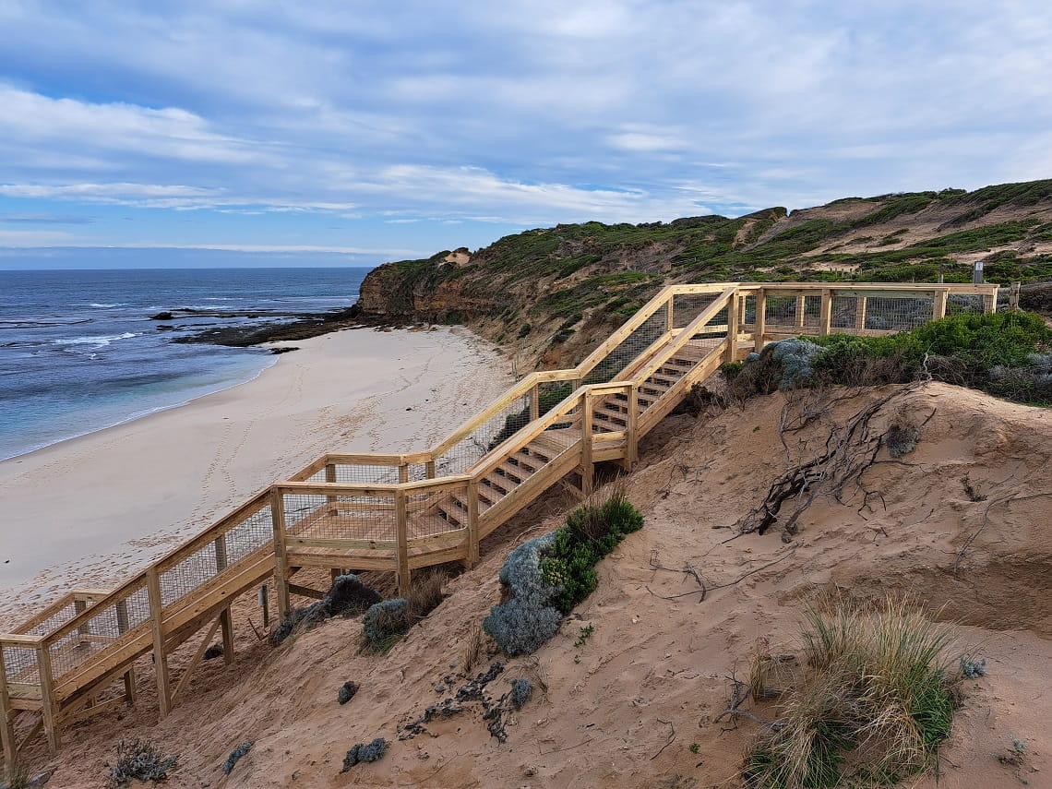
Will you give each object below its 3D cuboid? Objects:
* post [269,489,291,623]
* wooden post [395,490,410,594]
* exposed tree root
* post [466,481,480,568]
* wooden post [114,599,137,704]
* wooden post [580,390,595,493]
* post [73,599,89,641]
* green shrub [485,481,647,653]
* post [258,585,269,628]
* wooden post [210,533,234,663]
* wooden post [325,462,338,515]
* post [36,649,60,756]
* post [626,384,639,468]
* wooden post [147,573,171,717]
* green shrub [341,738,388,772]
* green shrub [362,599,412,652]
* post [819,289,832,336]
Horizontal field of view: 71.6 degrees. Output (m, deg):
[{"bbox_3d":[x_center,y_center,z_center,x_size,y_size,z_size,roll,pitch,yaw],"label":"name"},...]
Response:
[{"bbox_3d":[-4.080,2.713,12.167,0.125,2.345,0.125,1,10,7],"label":"post"},{"bbox_3d":[-2.013,2.435,11.915,0.125,1.820,0.125,-2,10,-10],"label":"wooden post"},{"bbox_3d":[3.496,0.722,8.515,1.950,1.400,1.300,4,11,24],"label":"exposed tree root"},{"bbox_3d":[-0.860,2.102,11.822,0.135,1.506,0.135,-7,12,-33],"label":"post"},{"bbox_3d":[-8.180,5.284,14.901,0.135,2.341,0.135,2,10,13],"label":"wooden post"},{"bbox_3d":[1.102,0.899,13.099,0.125,1.926,0.125,-5,11,-26],"label":"wooden post"},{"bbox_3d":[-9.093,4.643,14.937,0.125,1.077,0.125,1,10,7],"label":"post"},{"bbox_3d":[0.450,1.800,7.816,1.100,0.900,1.800,4,11,24],"label":"green shrub"},{"bbox_3d":[-5.269,4.308,14.796,0.110,0.918,0.110,0,10,0],"label":"post"},{"bbox_3d":[-5.952,4.036,14.453,0.125,2.795,0.125,1,10,7],"label":"wooden post"},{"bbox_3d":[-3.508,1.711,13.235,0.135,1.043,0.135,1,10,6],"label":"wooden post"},{"bbox_3d":[-8.598,5.496,13.134,0.135,2.132,0.135,2,10,13],"label":"post"},{"bbox_3d":[1.951,0.605,13.470,0.125,1.605,0.125,-5,11,-26],"label":"post"},{"bbox_3d":[-6.233,4.266,12.397,0.135,2.748,0.135,2,10,13],"label":"wooden post"},{"bbox_3d":[-1.343,2.992,6.048,0.400,0.210,0.250,-3,10,-14],"label":"green shrub"},{"bbox_3d":[-1.906,3.166,10.011,0.660,0.550,0.600,-3,10,-12],"label":"green shrub"},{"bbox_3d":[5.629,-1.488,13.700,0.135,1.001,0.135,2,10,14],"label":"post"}]

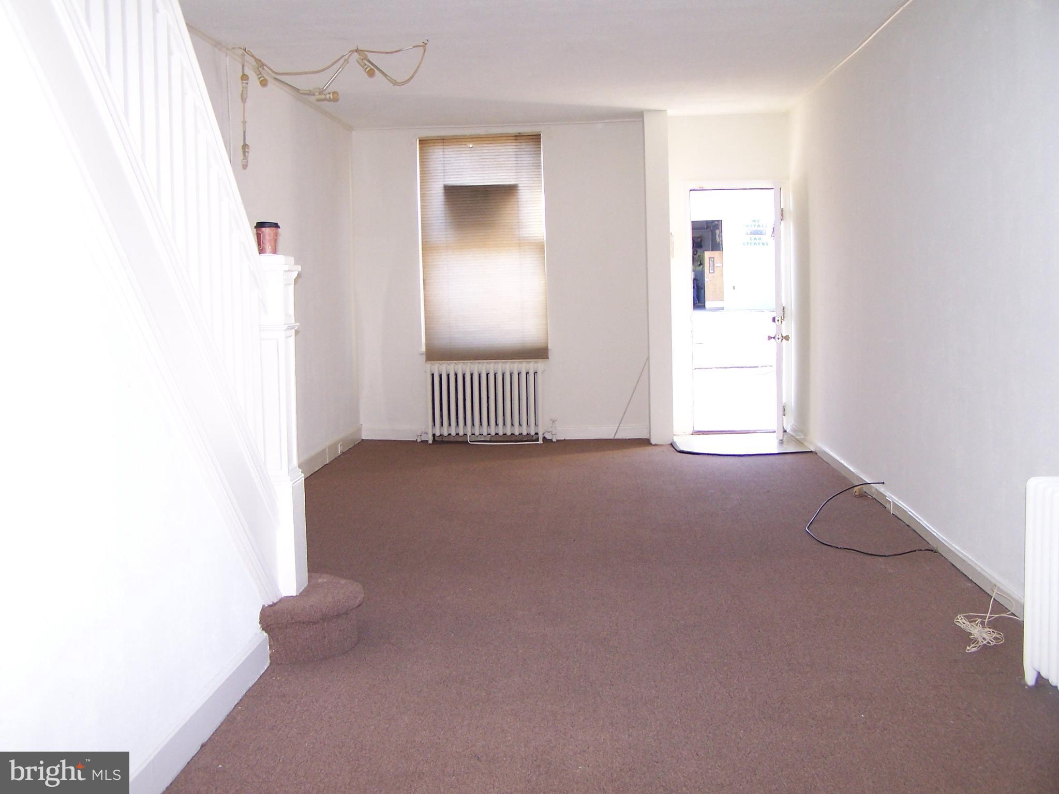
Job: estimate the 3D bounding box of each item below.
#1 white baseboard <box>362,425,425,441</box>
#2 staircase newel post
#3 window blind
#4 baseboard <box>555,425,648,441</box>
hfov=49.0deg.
[{"bbox_3d":[-1.152,0.310,9.909,0.540,0.123,0.025,-1,5,4],"label":"white baseboard"},{"bbox_3d":[-0.926,0.104,4.240,0.189,1.227,0.189,-1,5,4],"label":"staircase newel post"},{"bbox_3d":[-0.386,-1.227,9.669,1.024,1.857,0.050,-1,5,4],"label":"window blind"},{"bbox_3d":[0.614,0.302,9.775,0.780,0.123,0.025,-1,5,4],"label":"baseboard"}]

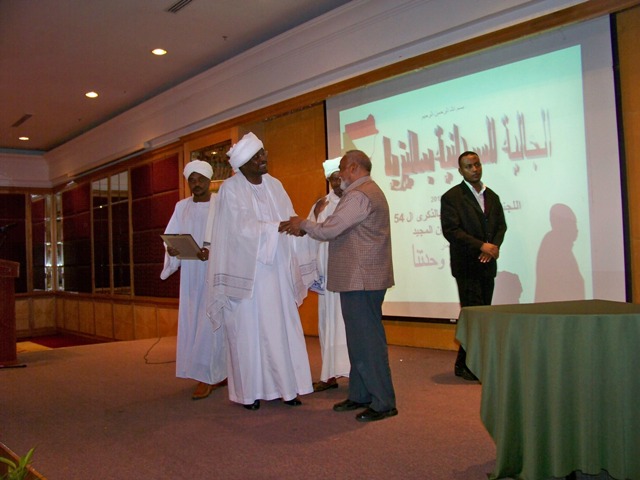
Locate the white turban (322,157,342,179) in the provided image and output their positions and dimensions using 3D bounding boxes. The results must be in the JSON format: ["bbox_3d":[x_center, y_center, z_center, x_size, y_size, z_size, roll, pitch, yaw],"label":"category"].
[{"bbox_3d":[0.144,-0.565,4.757,0.230,0.175,0.250,-2,-2,-18],"label":"white turban"}]

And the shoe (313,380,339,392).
[{"bbox_3d":[-0.003,1.100,4.713,0.275,0.105,0.105,-2,-2,-28],"label":"shoe"}]

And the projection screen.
[{"bbox_3d":[1.283,-0.462,6.156,0.070,2.630,3.321,-1,-2,-44],"label":"projection screen"}]

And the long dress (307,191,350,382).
[{"bbox_3d":[0.145,0.356,4.777,0.550,1.494,0.360,-3,-2,14],"label":"long dress"}]

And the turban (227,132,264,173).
[{"bbox_3d":[-0.518,-0.613,4.274,0.270,0.225,0.225,-21,-11,30],"label":"turban"}]

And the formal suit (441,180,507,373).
[{"bbox_3d":[1.219,0.290,4.846,0.510,1.547,0.320,-2,-2,-25],"label":"formal suit"}]

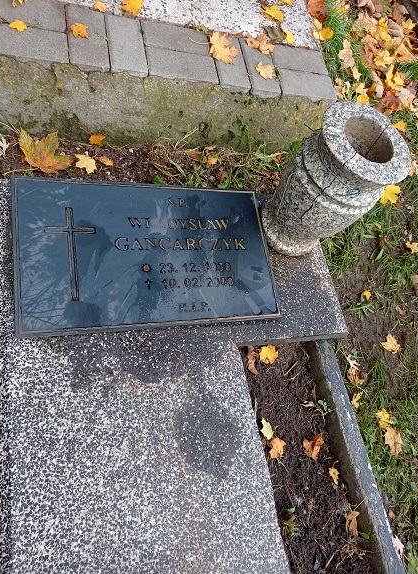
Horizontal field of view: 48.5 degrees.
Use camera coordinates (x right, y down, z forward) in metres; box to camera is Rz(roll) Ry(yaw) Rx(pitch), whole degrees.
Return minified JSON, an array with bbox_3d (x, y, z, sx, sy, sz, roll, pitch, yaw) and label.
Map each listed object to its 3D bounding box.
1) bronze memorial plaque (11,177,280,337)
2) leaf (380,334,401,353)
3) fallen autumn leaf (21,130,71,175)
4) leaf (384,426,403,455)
[{"bbox_3d":[-0.135,-0.079,1.120,0.620,0.030,0.365,-2,72,-23],"label":"bronze memorial plaque"},{"bbox_3d":[0.563,0.177,1.441,0.075,0.013,0.064,3,65,-20],"label":"leaf"},{"bbox_3d":[-0.453,-0.380,1.294,0.148,0.030,0.128,3,65,-20],"label":"fallen autumn leaf"},{"bbox_3d":[0.512,0.428,1.286,0.063,0.015,0.075,11,62,-16],"label":"leaf"}]

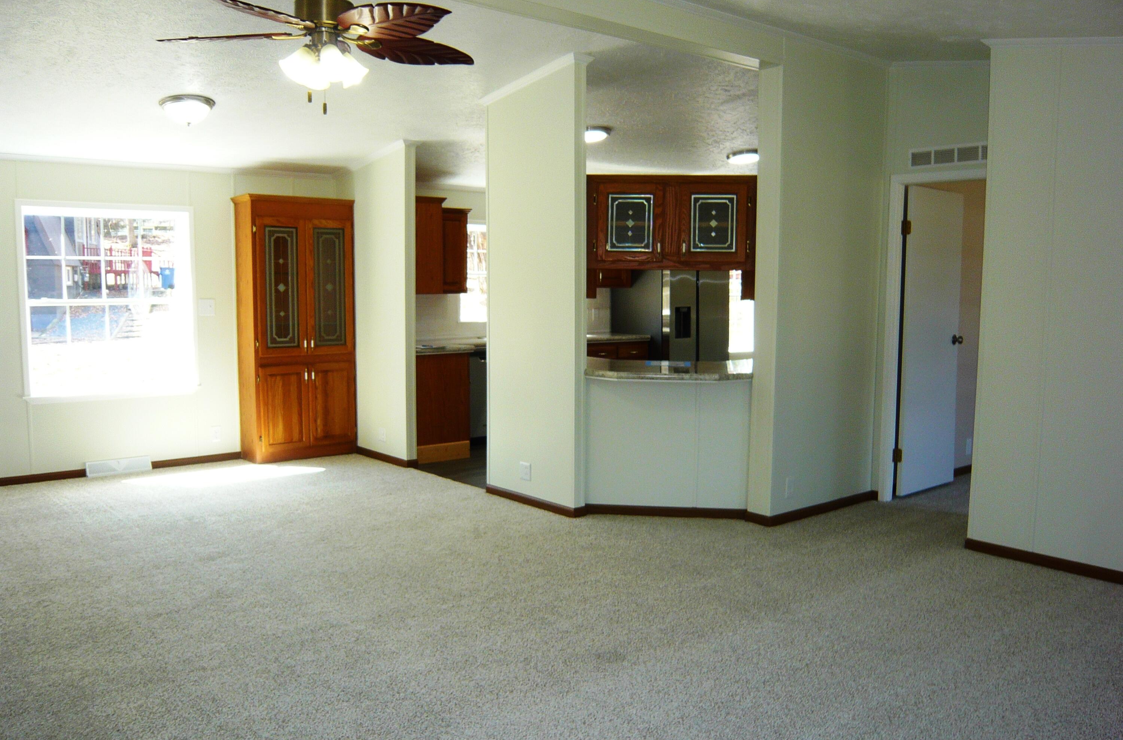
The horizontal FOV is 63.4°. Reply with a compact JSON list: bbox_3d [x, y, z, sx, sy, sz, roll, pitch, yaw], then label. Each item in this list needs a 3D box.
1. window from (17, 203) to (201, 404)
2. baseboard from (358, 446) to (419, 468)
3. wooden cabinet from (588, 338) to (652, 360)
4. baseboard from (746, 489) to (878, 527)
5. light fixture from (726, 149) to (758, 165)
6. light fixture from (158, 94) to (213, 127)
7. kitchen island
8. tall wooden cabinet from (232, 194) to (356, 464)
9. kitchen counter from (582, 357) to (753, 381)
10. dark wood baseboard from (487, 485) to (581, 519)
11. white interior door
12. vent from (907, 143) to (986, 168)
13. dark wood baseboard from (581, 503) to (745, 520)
[{"bbox_3d":[-3.310,-0.509,6.712,1.169,1.387,0.092,-4,7,-39],"label":"window"},{"bbox_3d":[-1.427,0.699,7.382,0.102,0.059,0.814,-4,7,-39],"label":"baseboard"},{"bbox_3d":[0.370,0.116,9.399,0.880,0.860,0.600,-4,7,-40],"label":"wooden cabinet"},{"bbox_3d":[1.597,0.863,5.773,1.093,0.062,0.173,-4,7,-39],"label":"baseboard"},{"bbox_3d":[1.626,-1.877,8.000,0.330,0.110,0.330,0,5,0],"label":"light fixture"},{"bbox_3d":[-2.274,-1.556,5.535,0.345,0.140,0.345,-4,-2,-39],"label":"light fixture"},{"bbox_3d":[0.667,0.425,5.709,1.100,0.900,1.000,1,5,7],"label":"kitchen island"},{"bbox_3d":[-2.159,-0.331,7.385,0.866,2.086,0.375,-4,7,-40],"label":"tall wooden cabinet"},{"bbox_3d":[0.669,0.004,5.671,1.150,0.045,1.000,1,5,7],"label":"kitchen counter"},{"bbox_3d":[-0.176,0.829,5.861,0.110,0.062,0.925,-4,7,-40],"label":"dark wood baseboard"},{"bbox_3d":[2.540,-0.195,6.221,0.731,2.035,0.038,-4,7,-41],"label":"white interior door"},{"bbox_3d":[2.394,-1.298,5.487,0.024,0.106,0.620,-4,7,-39],"label":"vent"},{"bbox_3d":[0.626,0.863,5.509,0.956,0.062,0.014,1,5,7],"label":"dark wood baseboard"}]

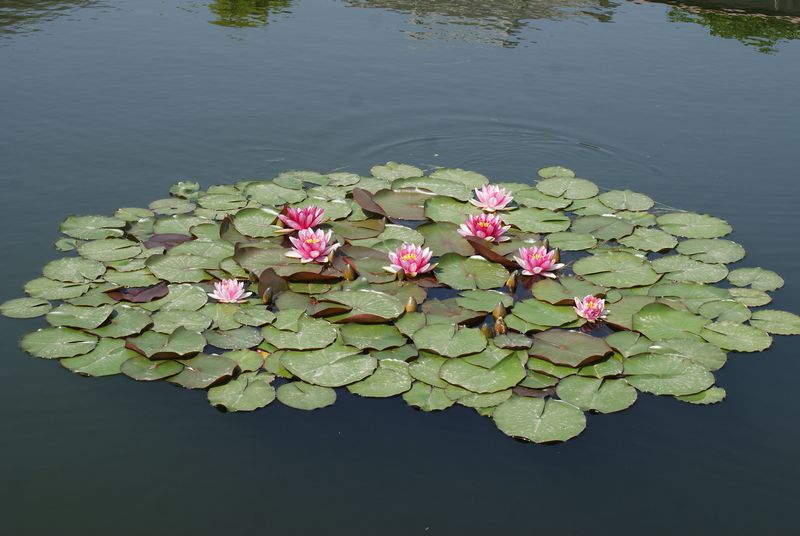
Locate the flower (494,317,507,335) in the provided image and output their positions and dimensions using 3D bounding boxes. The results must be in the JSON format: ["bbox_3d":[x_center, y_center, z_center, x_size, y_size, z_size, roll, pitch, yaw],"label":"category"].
[{"bbox_3d":[0.244,0.140,4.060,0.029,0.044,0.029,0,23,0],"label":"flower"}]

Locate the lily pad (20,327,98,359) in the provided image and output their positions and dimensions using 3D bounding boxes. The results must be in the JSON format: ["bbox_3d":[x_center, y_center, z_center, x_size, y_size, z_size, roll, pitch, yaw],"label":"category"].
[{"bbox_3d":[-0.821,0.180,4.029,0.187,0.020,0.176,-5,23,-11],"label":"lily pad"}]

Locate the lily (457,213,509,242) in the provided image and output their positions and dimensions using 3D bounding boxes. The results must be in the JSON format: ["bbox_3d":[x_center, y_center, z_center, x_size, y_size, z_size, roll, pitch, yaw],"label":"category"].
[{"bbox_3d":[0.237,-0.111,4.689,0.152,0.058,0.152,0,24,0],"label":"lily"}]

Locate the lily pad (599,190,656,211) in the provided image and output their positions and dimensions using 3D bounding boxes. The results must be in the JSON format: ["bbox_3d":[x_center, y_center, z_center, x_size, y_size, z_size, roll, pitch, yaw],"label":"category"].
[{"bbox_3d":[0.657,-0.194,4.840,0.162,0.018,0.143,0,24,0],"label":"lily pad"}]

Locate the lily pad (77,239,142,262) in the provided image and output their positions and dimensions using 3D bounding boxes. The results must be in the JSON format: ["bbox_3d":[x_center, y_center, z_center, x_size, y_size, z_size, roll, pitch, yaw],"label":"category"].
[{"bbox_3d":[-0.792,-0.048,4.566,0.175,0.020,0.175,0,23,0],"label":"lily pad"}]

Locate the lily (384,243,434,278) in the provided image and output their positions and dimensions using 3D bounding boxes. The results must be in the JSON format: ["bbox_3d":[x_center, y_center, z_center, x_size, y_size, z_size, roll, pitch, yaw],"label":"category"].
[{"bbox_3d":[0.025,-0.024,4.382,0.132,0.055,0.132,0,24,0],"label":"lily"}]

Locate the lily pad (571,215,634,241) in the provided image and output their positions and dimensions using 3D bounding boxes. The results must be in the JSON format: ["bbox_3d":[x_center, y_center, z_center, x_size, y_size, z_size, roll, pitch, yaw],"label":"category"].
[{"bbox_3d":[0.573,-0.115,4.723,0.181,0.020,0.181,0,23,0],"label":"lily pad"}]

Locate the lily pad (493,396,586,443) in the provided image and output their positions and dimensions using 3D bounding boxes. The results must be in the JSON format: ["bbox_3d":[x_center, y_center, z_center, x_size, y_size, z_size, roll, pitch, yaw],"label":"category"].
[{"bbox_3d":[0.307,0.333,3.669,0.207,0.020,0.207,0,23,0],"label":"lily pad"}]

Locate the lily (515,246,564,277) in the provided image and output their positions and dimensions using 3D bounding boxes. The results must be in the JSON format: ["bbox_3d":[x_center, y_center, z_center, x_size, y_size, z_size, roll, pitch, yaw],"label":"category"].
[{"bbox_3d":[0.374,-0.014,4.474,0.136,0.057,0.136,0,24,0],"label":"lily"}]

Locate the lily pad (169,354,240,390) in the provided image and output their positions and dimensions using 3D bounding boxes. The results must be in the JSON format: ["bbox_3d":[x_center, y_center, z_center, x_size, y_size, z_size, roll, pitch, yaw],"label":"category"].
[{"bbox_3d":[-0.438,0.227,3.704,0.169,0.030,0.176,0,23,0],"label":"lily pad"}]

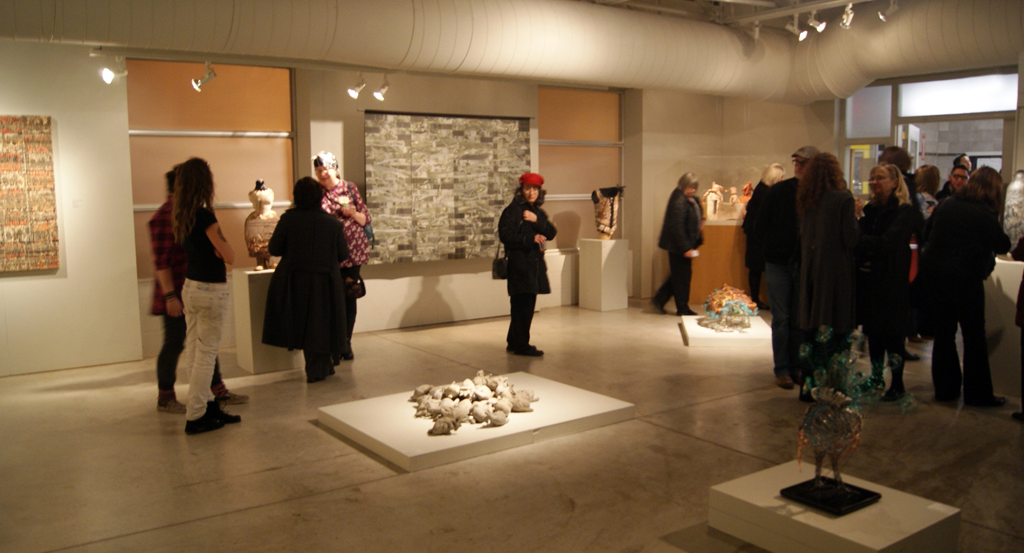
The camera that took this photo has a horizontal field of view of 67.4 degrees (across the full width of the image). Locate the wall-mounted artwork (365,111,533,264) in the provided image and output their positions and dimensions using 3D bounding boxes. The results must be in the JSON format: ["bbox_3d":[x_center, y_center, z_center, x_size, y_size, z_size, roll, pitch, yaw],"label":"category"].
[{"bbox_3d":[-0.660,-0.988,8.626,2.106,1.621,0.050,-5,7,-33],"label":"wall-mounted artwork"}]

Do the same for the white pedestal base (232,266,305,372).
[{"bbox_3d":[-2.076,0.354,6.700,0.520,0.842,0.520,-5,7,-32],"label":"white pedestal base"}]

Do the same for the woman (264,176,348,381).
[{"bbox_3d":[-1.648,0.016,6.162,0.700,1.609,0.480,-2,6,-8],"label":"woman"}]

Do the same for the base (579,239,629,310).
[{"bbox_3d":[1.182,-0.034,9.880,0.440,0.880,0.459,-4,7,-32],"label":"base"}]

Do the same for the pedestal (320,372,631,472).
[{"bbox_3d":[-0.229,0.881,4.966,1.639,0.081,1.222,-5,7,-36],"label":"pedestal"}]

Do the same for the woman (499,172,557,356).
[{"bbox_3d":[0.142,-0.124,7.060,0.400,1.651,0.530,4,7,40],"label":"woman"}]

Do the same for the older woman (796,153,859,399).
[{"bbox_3d":[2.177,0.003,5.301,0.380,1.685,0.500,-6,7,-40],"label":"older woman"}]

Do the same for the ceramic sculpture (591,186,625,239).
[{"bbox_3d":[1.212,-0.814,9.796,0.380,0.688,0.270,-4,7,-31],"label":"ceramic sculpture"}]

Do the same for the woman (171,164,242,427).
[{"bbox_3d":[-1.931,0.106,4.856,0.450,1.700,0.380,4,7,40],"label":"woman"}]

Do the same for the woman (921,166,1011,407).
[{"bbox_3d":[3.134,0.065,5.297,0.430,1.618,0.510,-4,7,-32],"label":"woman"}]

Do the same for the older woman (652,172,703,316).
[{"bbox_3d":[2.028,-0.412,9.418,0.520,1.712,0.470,3,7,30],"label":"older woman"}]

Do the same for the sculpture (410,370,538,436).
[{"bbox_3d":[-0.272,0.779,4.978,0.950,0.170,0.890,-5,8,-36],"label":"sculpture"}]

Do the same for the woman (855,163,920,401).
[{"bbox_3d":[2.663,0.038,5.447,0.350,1.649,0.480,-4,7,-27],"label":"woman"}]

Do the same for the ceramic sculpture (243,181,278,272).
[{"bbox_3d":[-2.110,-0.436,6.510,0.320,0.775,0.270,-4,7,-30],"label":"ceramic sculpture"}]

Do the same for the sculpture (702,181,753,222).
[{"bbox_3d":[2.917,-1.024,10.350,0.700,0.540,0.350,0,6,12],"label":"sculpture"}]

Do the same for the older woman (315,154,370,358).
[{"bbox_3d":[-1.463,-0.145,6.630,0.500,1.831,0.420,2,6,25],"label":"older woman"}]

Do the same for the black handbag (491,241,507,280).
[{"bbox_3d":[-0.106,-0.143,7.110,0.200,0.340,0.120,2,6,25],"label":"black handbag"}]

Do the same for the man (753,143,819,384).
[{"bbox_3d":[2.101,-0.076,5.714,0.560,1.762,0.380,-1,6,-5],"label":"man"}]

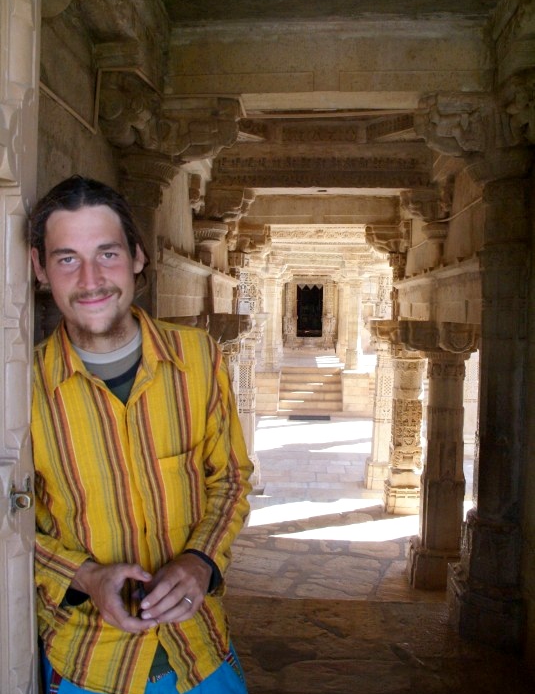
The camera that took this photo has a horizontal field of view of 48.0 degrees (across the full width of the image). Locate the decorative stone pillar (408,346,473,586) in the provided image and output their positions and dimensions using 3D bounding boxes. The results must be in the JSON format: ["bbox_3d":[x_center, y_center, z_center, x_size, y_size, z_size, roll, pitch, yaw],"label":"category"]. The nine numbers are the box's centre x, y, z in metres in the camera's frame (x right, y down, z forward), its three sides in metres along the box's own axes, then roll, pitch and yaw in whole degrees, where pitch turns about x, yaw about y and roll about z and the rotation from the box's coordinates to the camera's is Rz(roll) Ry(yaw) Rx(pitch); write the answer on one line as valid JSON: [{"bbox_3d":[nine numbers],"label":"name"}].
[{"bbox_3d":[1.120,0.736,3.884,0.420,1.506,0.420,0,3,4],"label":"decorative stone pillar"}]

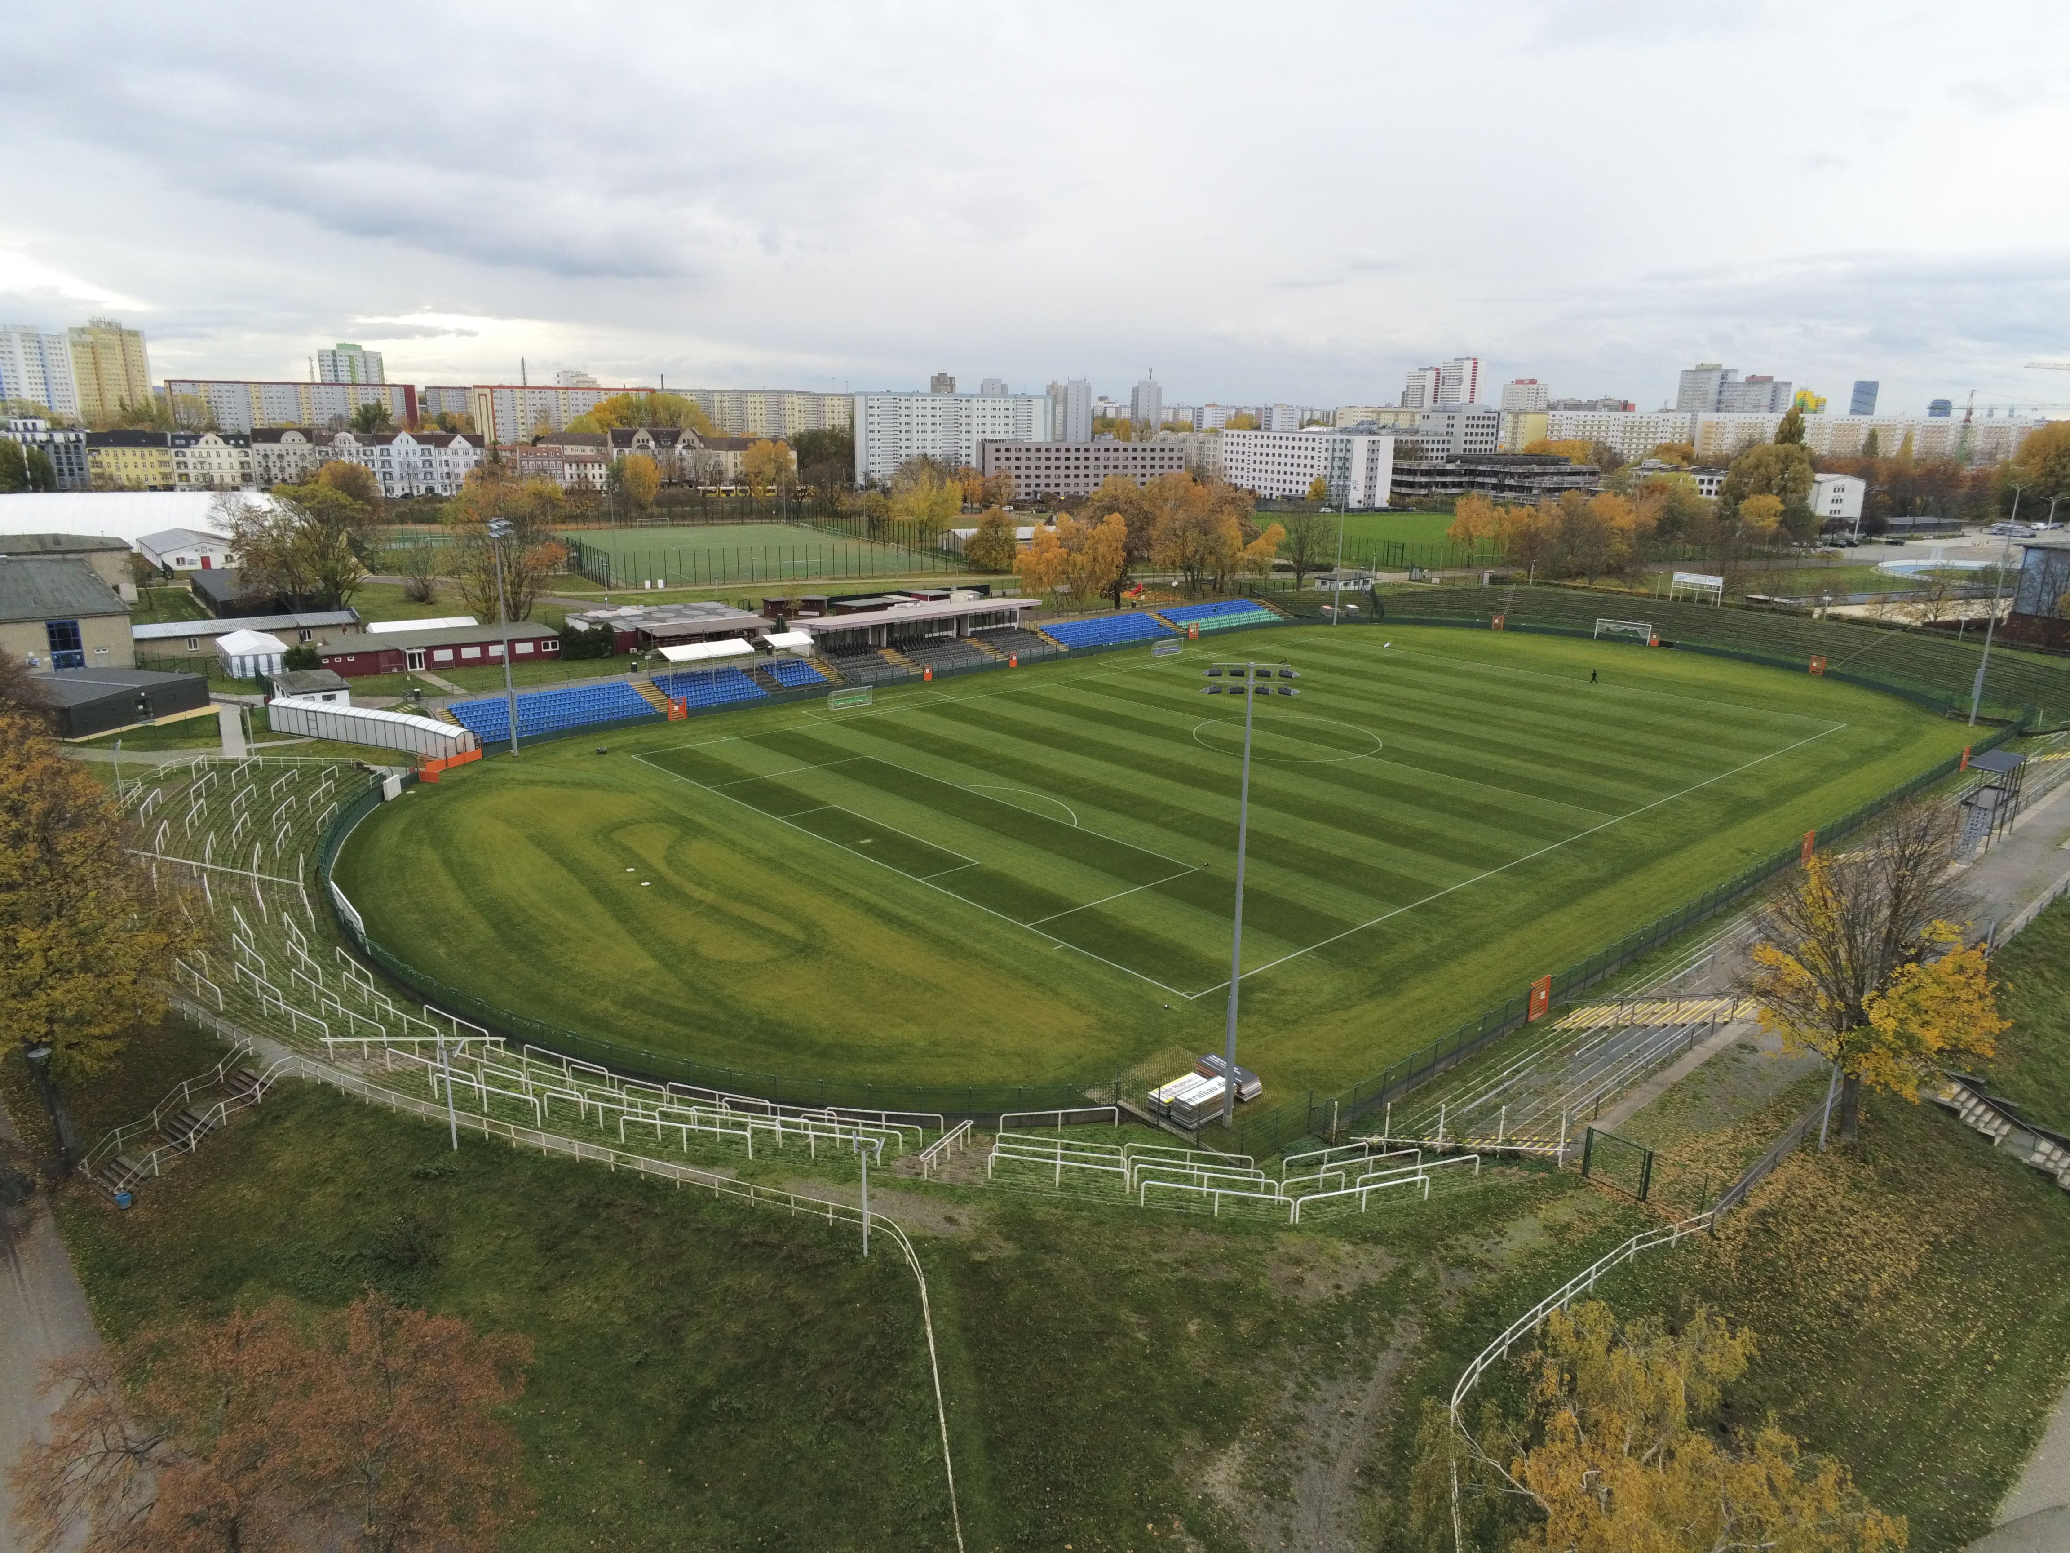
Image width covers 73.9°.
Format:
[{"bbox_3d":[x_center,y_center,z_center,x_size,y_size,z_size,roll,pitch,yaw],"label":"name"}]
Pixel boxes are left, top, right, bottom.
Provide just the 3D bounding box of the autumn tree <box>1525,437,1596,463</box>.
[{"bbox_3d":[173.632,-102.658,458.159,23.562,19.819,20.028,7,17,19],"label":"autumn tree"}]

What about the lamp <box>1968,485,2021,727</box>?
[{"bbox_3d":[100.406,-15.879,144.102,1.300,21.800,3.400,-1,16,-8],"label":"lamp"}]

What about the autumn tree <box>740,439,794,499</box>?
[{"bbox_3d":[-74.818,-84.169,380.632,14.500,16.800,13.500,-2,16,-11],"label":"autumn tree"}]

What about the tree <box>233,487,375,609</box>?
[{"bbox_3d":[-99.515,-30.143,187.579,18.500,16.500,15.500,-7,18,-27],"label":"tree"}]

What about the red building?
[{"bbox_3d":[-68.445,-14.562,157.222,25.600,3.200,9.400,-9,19,-33],"label":"red building"}]

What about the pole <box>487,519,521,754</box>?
[{"bbox_3d":[-46.924,-12.129,122.816,1.400,21.368,4.200,-1,16,-8],"label":"pole"}]

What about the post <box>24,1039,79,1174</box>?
[{"bbox_3d":[-41.032,13.763,57.349,0.800,6.016,0.800,-11,20,-37],"label":"post"}]

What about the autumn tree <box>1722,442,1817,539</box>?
[{"bbox_3d":[182.634,-71.394,342.962,22.500,22.000,19.500,9,18,26],"label":"autumn tree"}]

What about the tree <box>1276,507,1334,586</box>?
[{"bbox_3d":[46.227,-38.625,233.807,9.975,13.487,9.975,4,16,11],"label":"tree"}]

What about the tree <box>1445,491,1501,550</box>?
[{"bbox_3d":[86.147,-48.227,268.536,10.497,14.629,10.497,6,17,17],"label":"tree"}]

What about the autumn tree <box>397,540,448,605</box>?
[{"bbox_3d":[-91.643,-30.498,205.567,7.541,9.699,7.541,-6,17,-23],"label":"autumn tree"}]

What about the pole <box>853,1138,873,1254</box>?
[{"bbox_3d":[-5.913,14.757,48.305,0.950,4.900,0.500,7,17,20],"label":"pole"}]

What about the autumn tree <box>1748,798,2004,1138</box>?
[{"bbox_3d":[34.763,8.417,55.840,10.300,14.200,10.000,11,19,32],"label":"autumn tree"}]

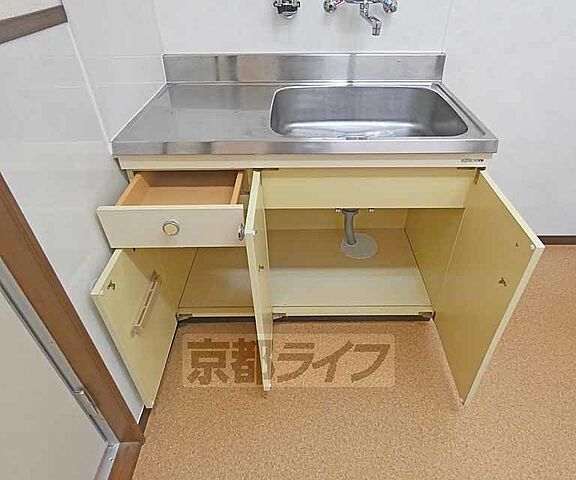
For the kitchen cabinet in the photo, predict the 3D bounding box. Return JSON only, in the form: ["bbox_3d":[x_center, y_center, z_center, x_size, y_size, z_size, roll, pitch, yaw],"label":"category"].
[{"bbox_3d":[0.049,0.001,1.281,1.050,0.750,0.885,0,38,3],"label":"kitchen cabinet"}]

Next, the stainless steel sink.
[{"bbox_3d":[0.232,-0.363,1.161,0.577,0.156,0.447,0,40,2],"label":"stainless steel sink"}]

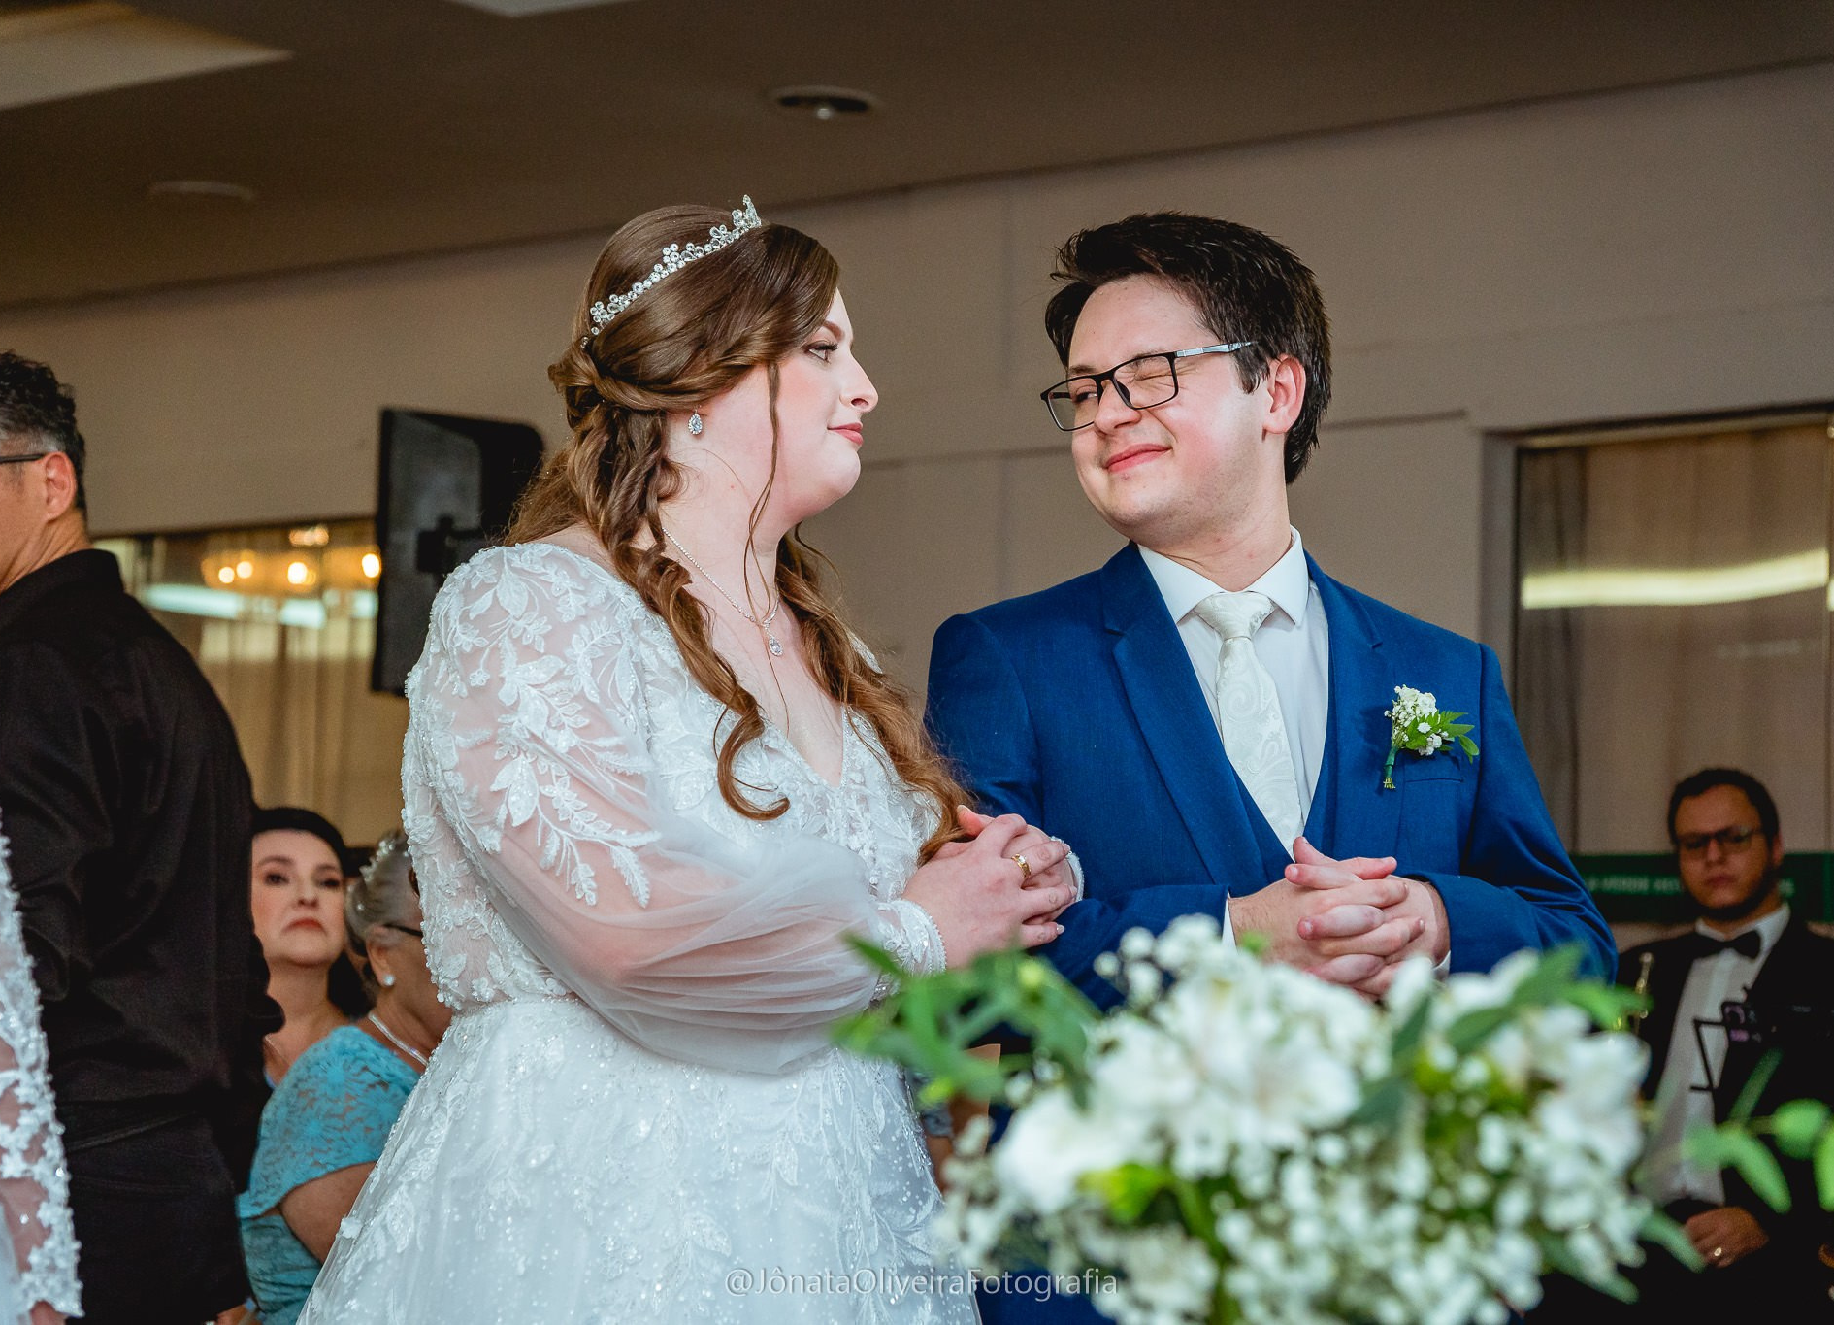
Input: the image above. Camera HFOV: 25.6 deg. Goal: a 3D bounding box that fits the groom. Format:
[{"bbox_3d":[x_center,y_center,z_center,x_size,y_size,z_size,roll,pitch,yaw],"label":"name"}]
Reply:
[{"bbox_3d":[0.255,0.535,3.050,0.540,1.770,0.380,3,-6,-20],"label":"groom"}]

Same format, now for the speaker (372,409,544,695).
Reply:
[{"bbox_3d":[-0.868,-0.208,7.950,0.310,0.550,0.340,-1,-6,20],"label":"speaker"}]

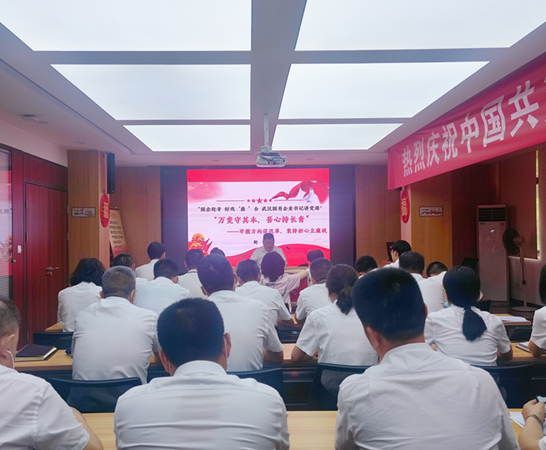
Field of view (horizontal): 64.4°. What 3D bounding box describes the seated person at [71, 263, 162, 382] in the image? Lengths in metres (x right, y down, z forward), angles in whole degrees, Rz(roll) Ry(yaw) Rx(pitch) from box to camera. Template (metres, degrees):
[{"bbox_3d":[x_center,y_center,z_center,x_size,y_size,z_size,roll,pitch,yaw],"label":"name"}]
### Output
[{"bbox_3d":[-0.754,0.846,2.256,0.490,1.283,0.740,-1,-1,-1],"label":"seated person"}]

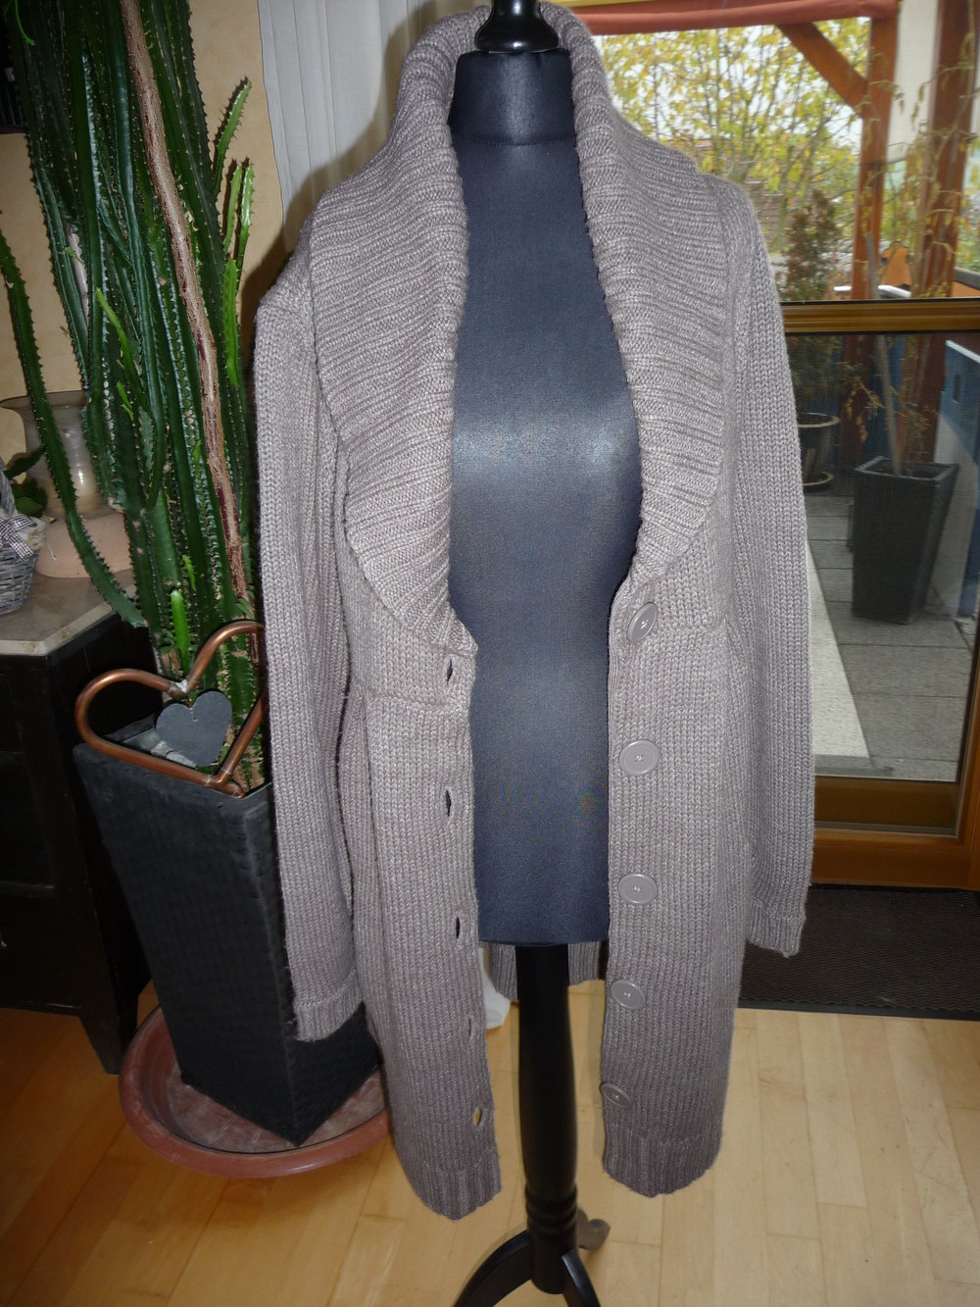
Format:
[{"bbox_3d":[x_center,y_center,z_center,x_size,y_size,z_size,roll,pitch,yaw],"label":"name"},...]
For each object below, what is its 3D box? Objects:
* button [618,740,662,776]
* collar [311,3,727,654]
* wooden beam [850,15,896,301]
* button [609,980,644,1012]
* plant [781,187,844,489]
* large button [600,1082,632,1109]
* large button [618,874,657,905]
[{"bbox_3d":[0.123,0.086,0.868,0.034,0.034,0.006,-5,25,-6],"label":"button"},{"bbox_3d":[0.022,-0.247,0.806,0.310,0.462,0.230,-5,22,-4],"label":"collar"},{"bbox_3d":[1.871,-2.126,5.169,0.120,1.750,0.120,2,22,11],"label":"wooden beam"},{"bbox_3d":[0.122,0.301,0.930,0.034,0.034,0.006,10,28,29],"label":"button"},{"bbox_3d":[1.579,-1.529,5.221,0.410,1.418,0.410,2,22,11],"label":"plant"},{"bbox_3d":[0.114,0.400,0.956,0.034,0.034,0.006,13,36,34],"label":"large button"},{"bbox_3d":[0.128,0.204,0.915,0.034,0.034,0.006,3,28,15],"label":"large button"}]

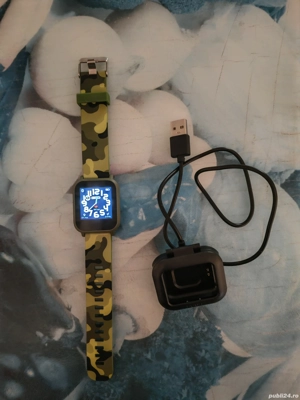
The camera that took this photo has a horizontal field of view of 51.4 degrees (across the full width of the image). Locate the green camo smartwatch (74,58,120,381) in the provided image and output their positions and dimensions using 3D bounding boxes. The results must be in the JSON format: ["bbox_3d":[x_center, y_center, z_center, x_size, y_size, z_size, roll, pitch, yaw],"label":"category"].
[{"bbox_3d":[-0.039,0.014,0.233,0.035,0.012,0.242,-2,88,0],"label":"green camo smartwatch"}]

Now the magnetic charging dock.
[{"bbox_3d":[0.028,0.056,0.228,0.050,0.017,0.043,-10,92,0],"label":"magnetic charging dock"}]

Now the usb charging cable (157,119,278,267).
[{"bbox_3d":[0.051,-0.006,0.235,0.091,0.009,0.111,0,88,0],"label":"usb charging cable"}]

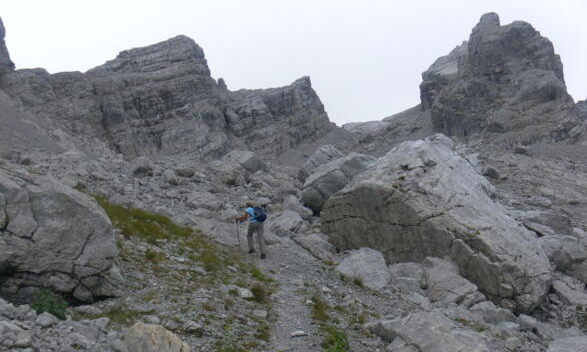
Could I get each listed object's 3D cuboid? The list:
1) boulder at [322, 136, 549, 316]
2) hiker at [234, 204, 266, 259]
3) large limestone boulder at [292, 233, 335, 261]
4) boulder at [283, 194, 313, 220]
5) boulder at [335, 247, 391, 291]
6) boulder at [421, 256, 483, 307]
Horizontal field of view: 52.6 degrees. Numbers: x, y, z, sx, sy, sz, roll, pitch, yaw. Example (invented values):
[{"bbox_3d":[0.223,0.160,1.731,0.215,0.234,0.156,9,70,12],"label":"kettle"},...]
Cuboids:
[{"bbox_3d":[3.252,1.027,13.400,3.400,3.600,4.900,10,-14,-44],"label":"boulder"},{"bbox_3d":[-1.217,1.543,16.800,0.800,1.600,0.600,-10,-14,44],"label":"hiker"},{"bbox_3d":[0.573,1.925,16.200,1.150,0.720,0.950,4,-11,-20],"label":"large limestone boulder"},{"bbox_3d":[0.137,1.078,20.300,1.050,0.880,0.950,0,-10,0],"label":"boulder"},{"bbox_3d":[1.407,1.886,12.100,1.050,0.820,0.850,0,-10,0],"label":"boulder"},{"bbox_3d":[2.858,1.885,10.600,1.050,0.820,0.800,-6,-12,30],"label":"boulder"}]

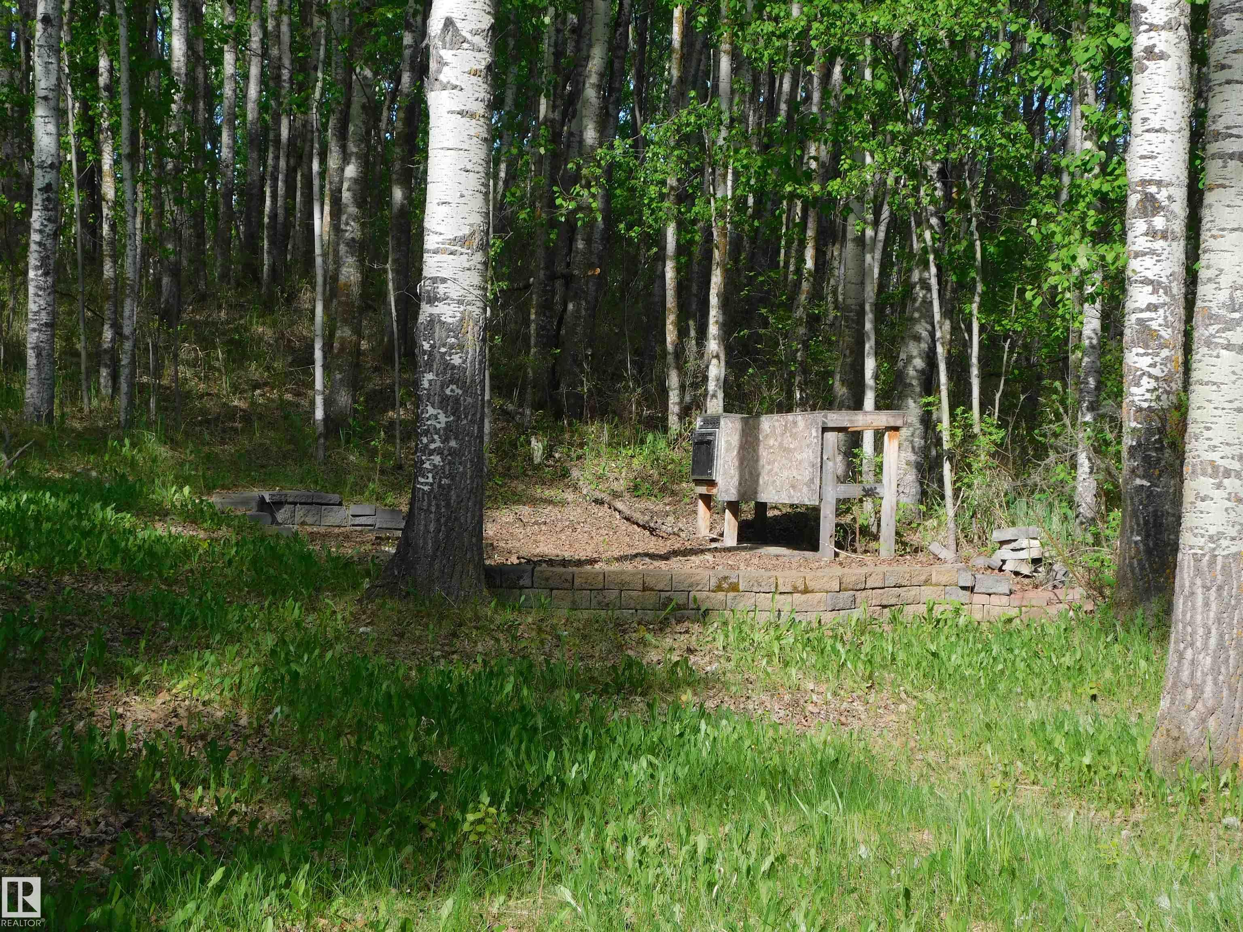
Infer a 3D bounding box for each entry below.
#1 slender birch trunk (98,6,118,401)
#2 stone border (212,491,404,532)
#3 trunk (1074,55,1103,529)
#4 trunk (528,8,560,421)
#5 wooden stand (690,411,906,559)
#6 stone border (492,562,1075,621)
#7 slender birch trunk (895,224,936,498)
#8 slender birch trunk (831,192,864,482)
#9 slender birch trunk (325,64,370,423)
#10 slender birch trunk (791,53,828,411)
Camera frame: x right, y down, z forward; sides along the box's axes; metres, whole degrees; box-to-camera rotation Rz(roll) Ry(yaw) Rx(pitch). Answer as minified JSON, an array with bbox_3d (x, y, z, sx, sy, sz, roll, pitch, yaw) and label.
[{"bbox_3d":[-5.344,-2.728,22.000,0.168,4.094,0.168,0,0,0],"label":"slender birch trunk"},{"bbox_3d":[-2.262,0.333,15.300,1.380,0.270,0.420,0,0,-5],"label":"stone border"},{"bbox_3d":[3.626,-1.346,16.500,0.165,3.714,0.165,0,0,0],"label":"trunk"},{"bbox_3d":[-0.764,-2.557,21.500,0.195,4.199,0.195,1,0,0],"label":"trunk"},{"bbox_3d":[1.260,0.130,15.550,0.720,1.000,1.750,0,0,-29],"label":"wooden stand"},{"bbox_3d":[1.080,0.845,14.200,4.000,0.360,0.850,0,0,-5],"label":"stone border"},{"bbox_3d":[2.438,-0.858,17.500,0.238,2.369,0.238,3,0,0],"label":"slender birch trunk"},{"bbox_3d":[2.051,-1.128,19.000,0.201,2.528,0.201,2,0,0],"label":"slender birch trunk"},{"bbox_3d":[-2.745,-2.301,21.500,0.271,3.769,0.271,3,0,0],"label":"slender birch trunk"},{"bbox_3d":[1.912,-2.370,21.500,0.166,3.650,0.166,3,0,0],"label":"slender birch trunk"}]

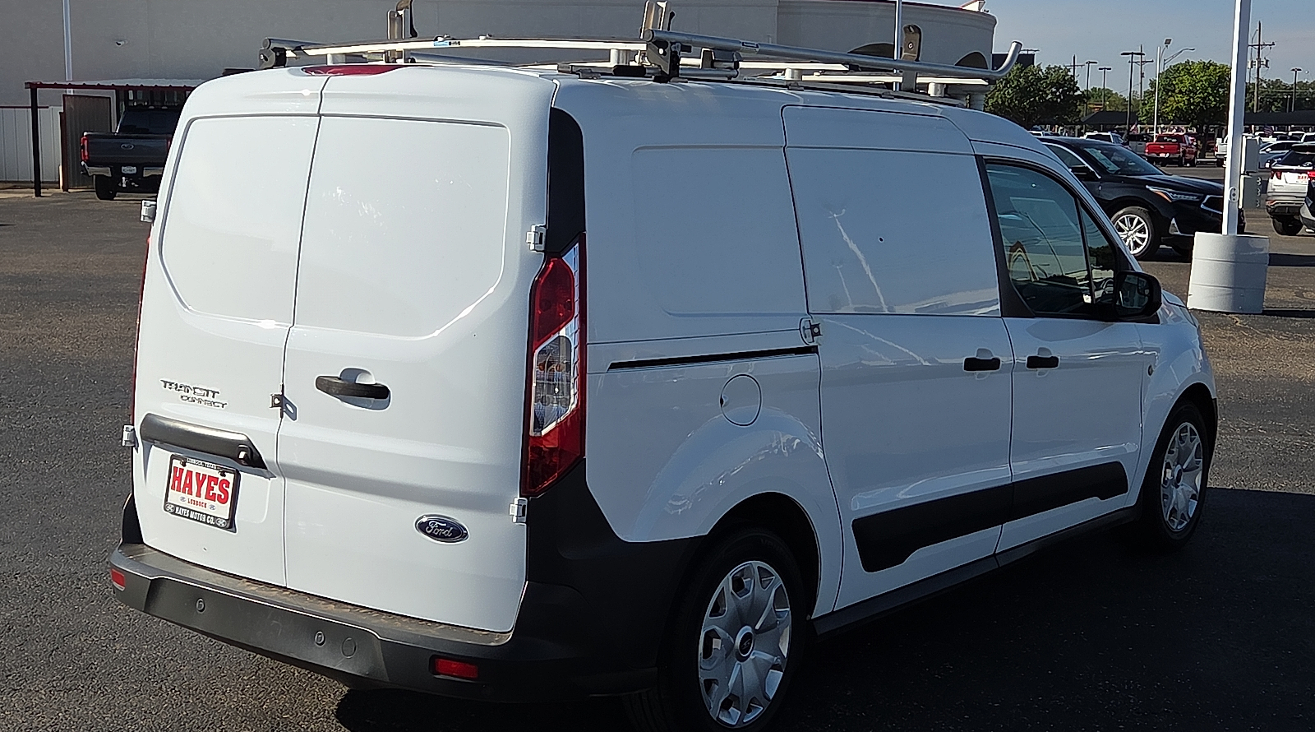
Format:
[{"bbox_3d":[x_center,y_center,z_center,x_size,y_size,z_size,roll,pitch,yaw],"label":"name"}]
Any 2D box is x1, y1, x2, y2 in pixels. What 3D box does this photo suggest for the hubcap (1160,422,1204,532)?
[{"bbox_3d":[2.078,0.442,6.772,0.070,0.430,0.430,6,8,37],"label":"hubcap"}]

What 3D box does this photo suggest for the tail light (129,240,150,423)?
[{"bbox_3d":[-1.482,-0.136,4.848,0.150,0.600,0.140,6,9,37],"label":"tail light"}]

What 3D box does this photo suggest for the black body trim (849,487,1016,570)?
[{"bbox_3d":[0.818,0.458,5.037,0.045,0.185,0.985,6,7,37],"label":"black body trim"}]

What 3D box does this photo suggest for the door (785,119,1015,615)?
[{"bbox_3d":[0.706,-0.037,4.923,0.170,1.345,1.180,6,8,37],"label":"door"}]

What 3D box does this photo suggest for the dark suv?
[{"bbox_3d":[5.791,-2.394,23.795,4.740,1.670,1.900,9,11,44],"label":"dark suv"}]

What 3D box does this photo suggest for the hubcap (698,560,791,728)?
[{"bbox_3d":[0.222,0.724,4.467,0.070,0.437,0.437,6,9,37],"label":"hubcap"}]

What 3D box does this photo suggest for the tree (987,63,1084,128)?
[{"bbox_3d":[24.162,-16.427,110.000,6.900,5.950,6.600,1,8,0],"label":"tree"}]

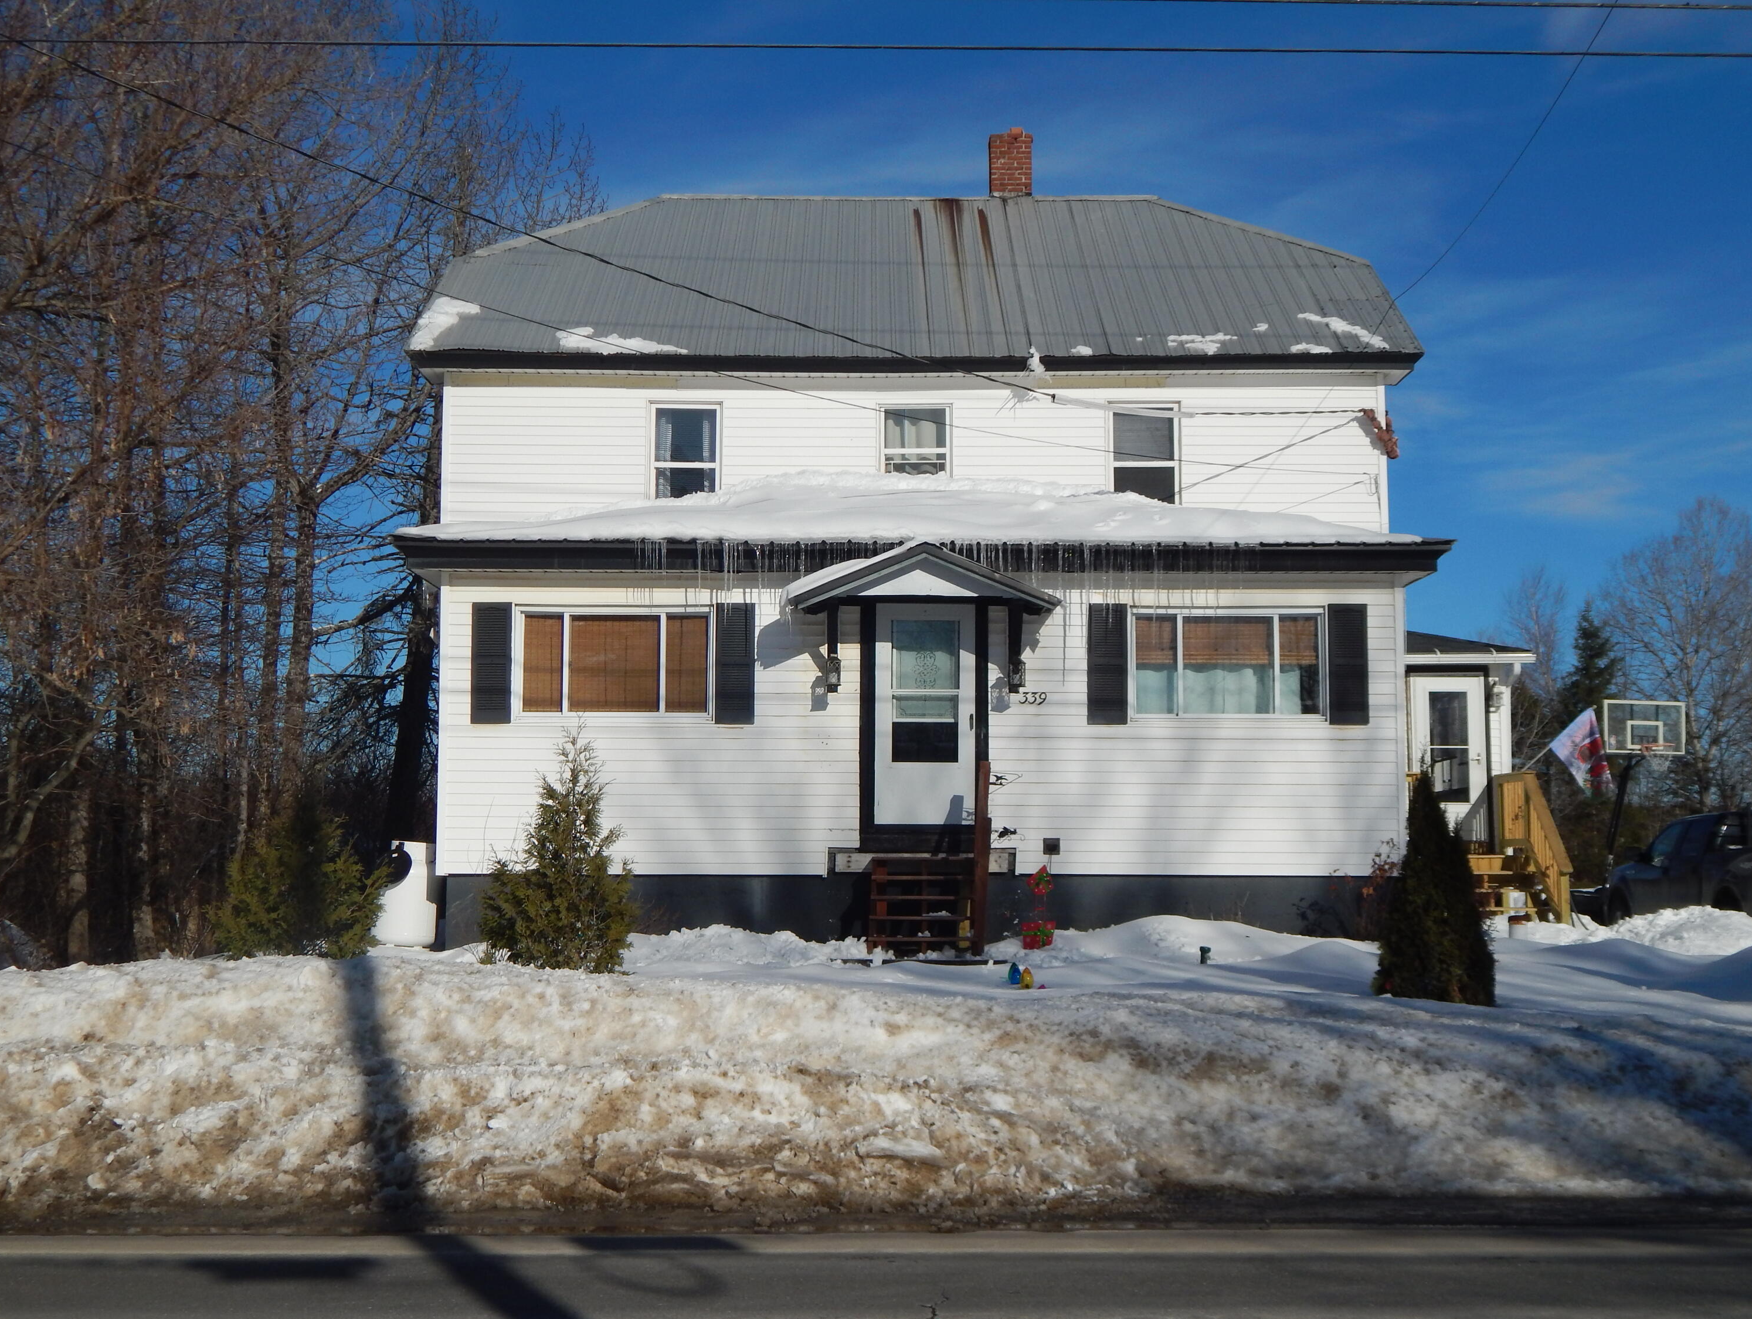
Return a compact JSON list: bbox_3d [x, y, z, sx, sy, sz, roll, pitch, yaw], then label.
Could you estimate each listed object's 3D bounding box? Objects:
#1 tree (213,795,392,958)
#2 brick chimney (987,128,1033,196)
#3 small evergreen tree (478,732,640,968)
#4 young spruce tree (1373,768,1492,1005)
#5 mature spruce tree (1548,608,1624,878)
[{"bbox_3d":[-3.222,1.249,12.300,1.006,0.959,1.000,0,-5,0],"label":"tree"},{"bbox_3d":[1.689,-6.221,27.400,0.534,0.913,0.500,0,-5,0],"label":"brick chimney"},{"bbox_3d":[-1.864,1.143,12.800,0.918,1.473,0.920,0,-5,0],"label":"small evergreen tree"},{"bbox_3d":[3.319,1.378,13.000,0.728,1.439,0.730,0,-5,0],"label":"young spruce tree"},{"bbox_3d":[18.226,2.096,56.000,2.043,7.185,2.200,0,-5,0],"label":"mature spruce tree"}]

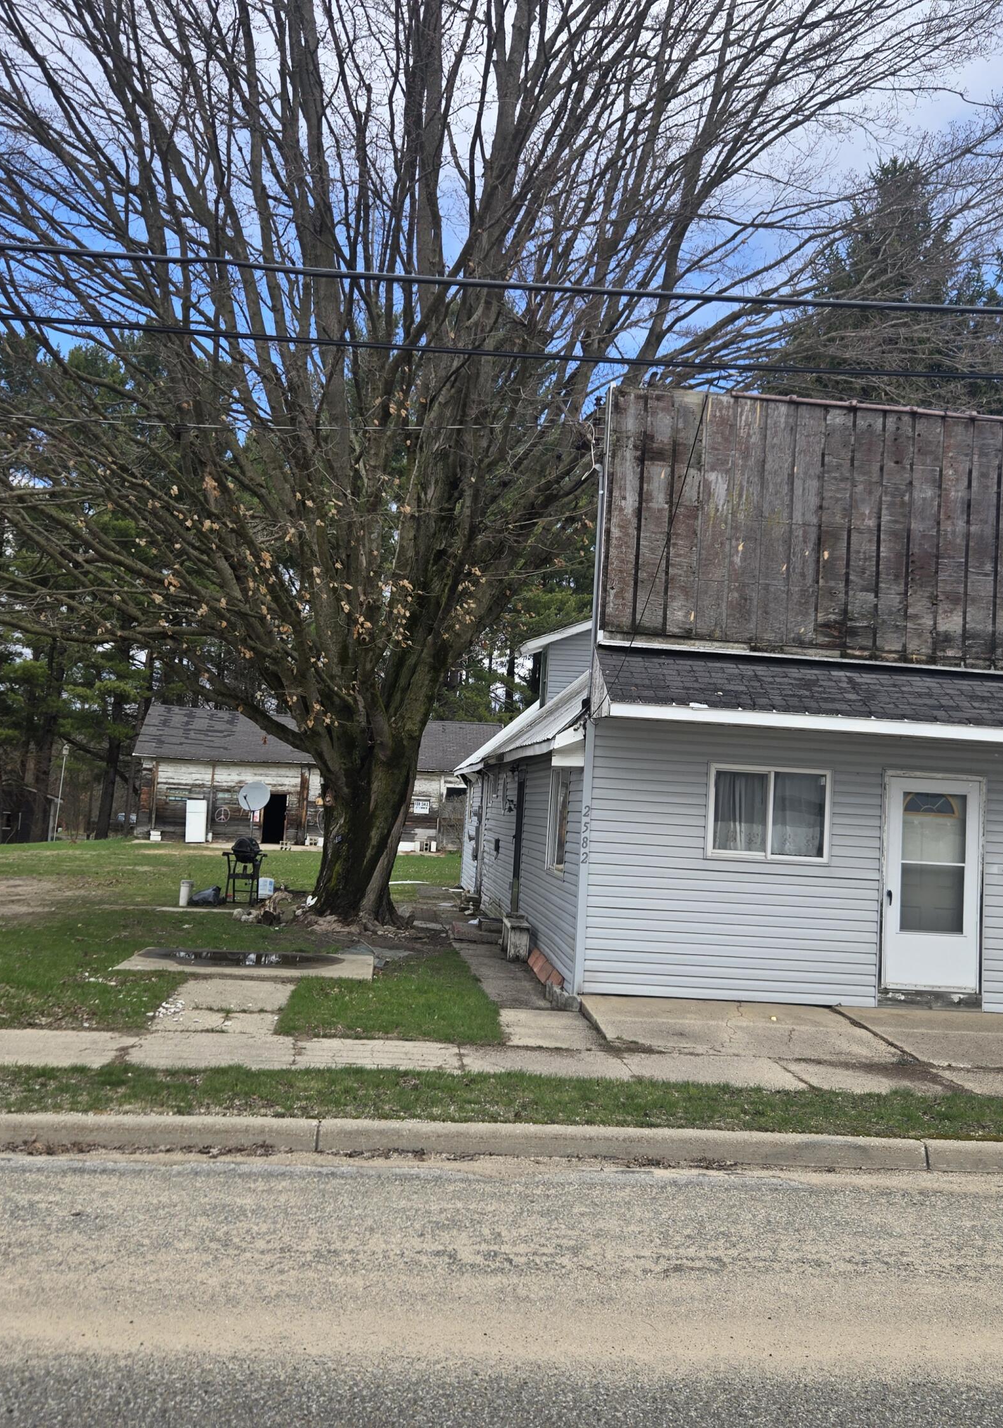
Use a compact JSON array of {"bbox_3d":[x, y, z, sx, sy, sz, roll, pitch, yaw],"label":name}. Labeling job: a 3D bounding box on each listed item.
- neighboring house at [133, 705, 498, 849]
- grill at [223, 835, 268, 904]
[{"bbox_3d":[-7.092,2.805,50.865,14.023,5.454,5.500,3,-5,-1],"label":"neighboring house"},{"bbox_3d":[-4.313,2.632,21.300,0.720,1.130,0.500,3,-5,0],"label":"grill"}]

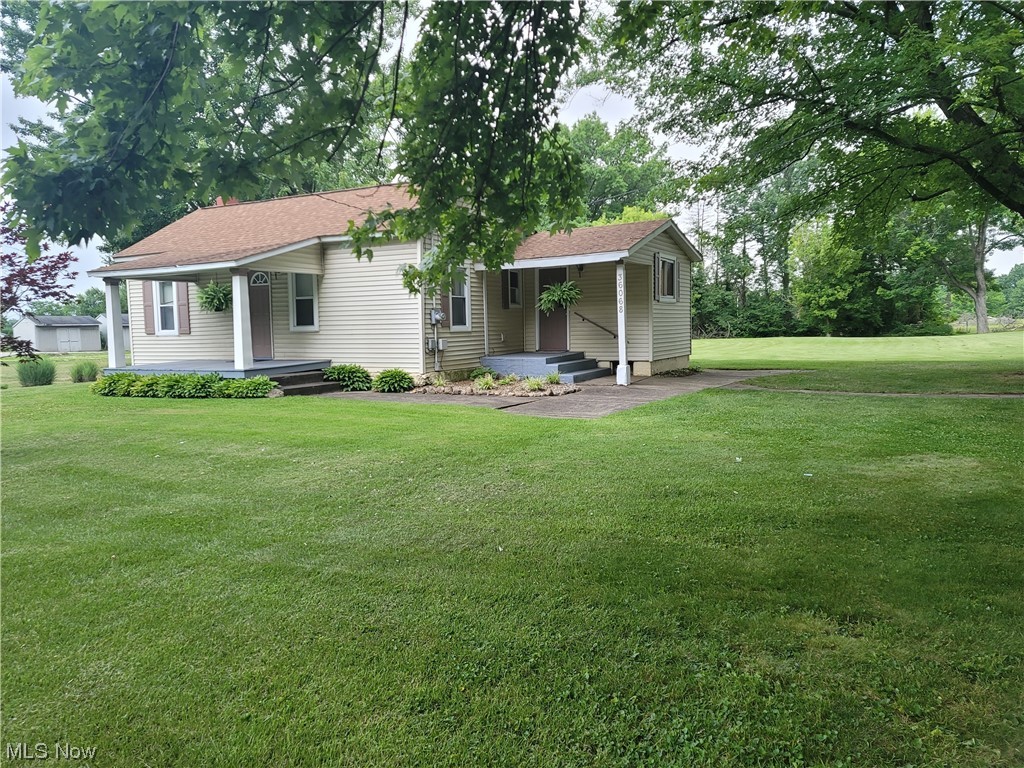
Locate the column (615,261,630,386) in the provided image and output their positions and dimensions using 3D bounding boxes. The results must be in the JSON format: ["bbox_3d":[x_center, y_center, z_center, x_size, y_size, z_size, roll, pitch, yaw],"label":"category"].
[{"bbox_3d":[2.353,-1.276,15.697,0.220,2.615,0.220,1,5,27],"label":"column"}]

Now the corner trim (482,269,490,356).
[{"bbox_3d":[-0.592,-1.674,17.379,0.100,2.020,0.090,1,5,27],"label":"corner trim"}]

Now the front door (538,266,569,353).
[{"bbox_3d":[1.038,-1.855,18.436,0.810,2.050,0.070,1,5,27],"label":"front door"}]

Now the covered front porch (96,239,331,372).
[{"bbox_3d":[-6.478,-1.622,15.948,4.370,2.930,2.570,1,5,27],"label":"covered front porch"}]

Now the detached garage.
[{"bbox_3d":[-35.412,-3.919,57.639,3.100,2.800,5.000,1,5,29],"label":"detached garage"}]

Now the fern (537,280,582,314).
[{"bbox_3d":[1.069,-1.947,16.647,0.930,0.760,0.930,-1,5,0],"label":"fern"}]

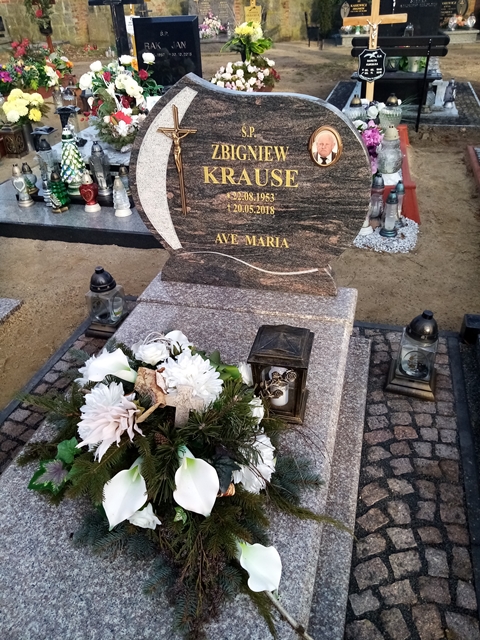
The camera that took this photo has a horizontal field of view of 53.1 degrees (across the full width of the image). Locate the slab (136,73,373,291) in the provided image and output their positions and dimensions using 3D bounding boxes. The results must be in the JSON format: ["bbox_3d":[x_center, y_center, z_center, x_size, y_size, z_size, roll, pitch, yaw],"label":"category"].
[{"bbox_3d":[0.029,-0.485,1.802,0.895,0.798,0.110,7,36,14],"label":"slab"}]

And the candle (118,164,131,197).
[{"bbox_3d":[-0.786,-0.965,3.304,0.090,0.205,0.090,6,37,14],"label":"candle"}]

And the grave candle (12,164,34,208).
[{"bbox_3d":[-1.553,-0.945,3.396,0.115,0.280,0.115,-13,37,-13],"label":"grave candle"}]

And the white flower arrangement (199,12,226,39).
[{"bbox_3d":[-0.560,-5.998,9.791,0.540,0.480,0.440,6,37,14],"label":"white flower arrangement"}]

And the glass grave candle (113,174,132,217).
[{"bbox_3d":[-0.747,-0.791,3.051,0.119,0.249,0.119,7,36,14],"label":"glass grave candle"}]

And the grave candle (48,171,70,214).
[{"bbox_3d":[-1.265,-0.879,3.291,0.120,0.260,0.110,1,36,8],"label":"grave candle"}]

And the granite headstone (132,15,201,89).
[{"bbox_3d":[-0.766,-2.852,5.167,0.652,0.616,0.100,6,37,14],"label":"granite headstone"}]

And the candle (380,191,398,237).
[{"bbox_3d":[0.868,-0.613,2.755,0.102,0.260,0.102,7,36,14],"label":"candle"}]

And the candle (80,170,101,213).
[{"bbox_3d":[-0.967,-0.838,3.139,0.122,0.252,0.104,7,36,14],"label":"candle"}]

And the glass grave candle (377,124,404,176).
[{"bbox_3d":[0.960,-1.093,3.066,0.168,0.281,0.168,7,36,14],"label":"glass grave candle"}]

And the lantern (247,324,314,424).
[{"bbox_3d":[0.122,0.143,1.359,0.157,0.261,0.151,7,36,14],"label":"lantern"}]

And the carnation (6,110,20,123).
[{"bbox_3d":[-2.206,-1.982,4.683,0.115,0.105,0.115,-12,36,-10],"label":"carnation"}]

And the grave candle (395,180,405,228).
[{"bbox_3d":[0.949,-0.685,2.841,0.063,0.270,0.063,7,36,14],"label":"grave candle"}]

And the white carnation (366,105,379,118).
[{"bbox_3d":[1.033,-1.618,3.740,0.085,0.085,0.085,6,37,14],"label":"white carnation"}]

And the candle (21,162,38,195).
[{"bbox_3d":[-1.528,-1.020,3.458,0.100,0.205,0.100,6,37,14],"label":"candle"}]

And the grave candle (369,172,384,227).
[{"bbox_3d":[0.815,-0.712,2.852,0.085,0.317,0.085,7,36,14],"label":"grave candle"}]

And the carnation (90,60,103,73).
[{"bbox_3d":[-0.931,-1.644,3.118,0.080,0.071,0.080,7,36,14],"label":"carnation"}]

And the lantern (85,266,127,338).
[{"bbox_3d":[-0.643,-0.099,2.255,0.180,0.335,0.180,6,37,14],"label":"lantern"}]

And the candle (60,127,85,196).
[{"bbox_3d":[-1.126,-1.063,3.235,0.166,0.431,0.166,7,36,14],"label":"candle"}]

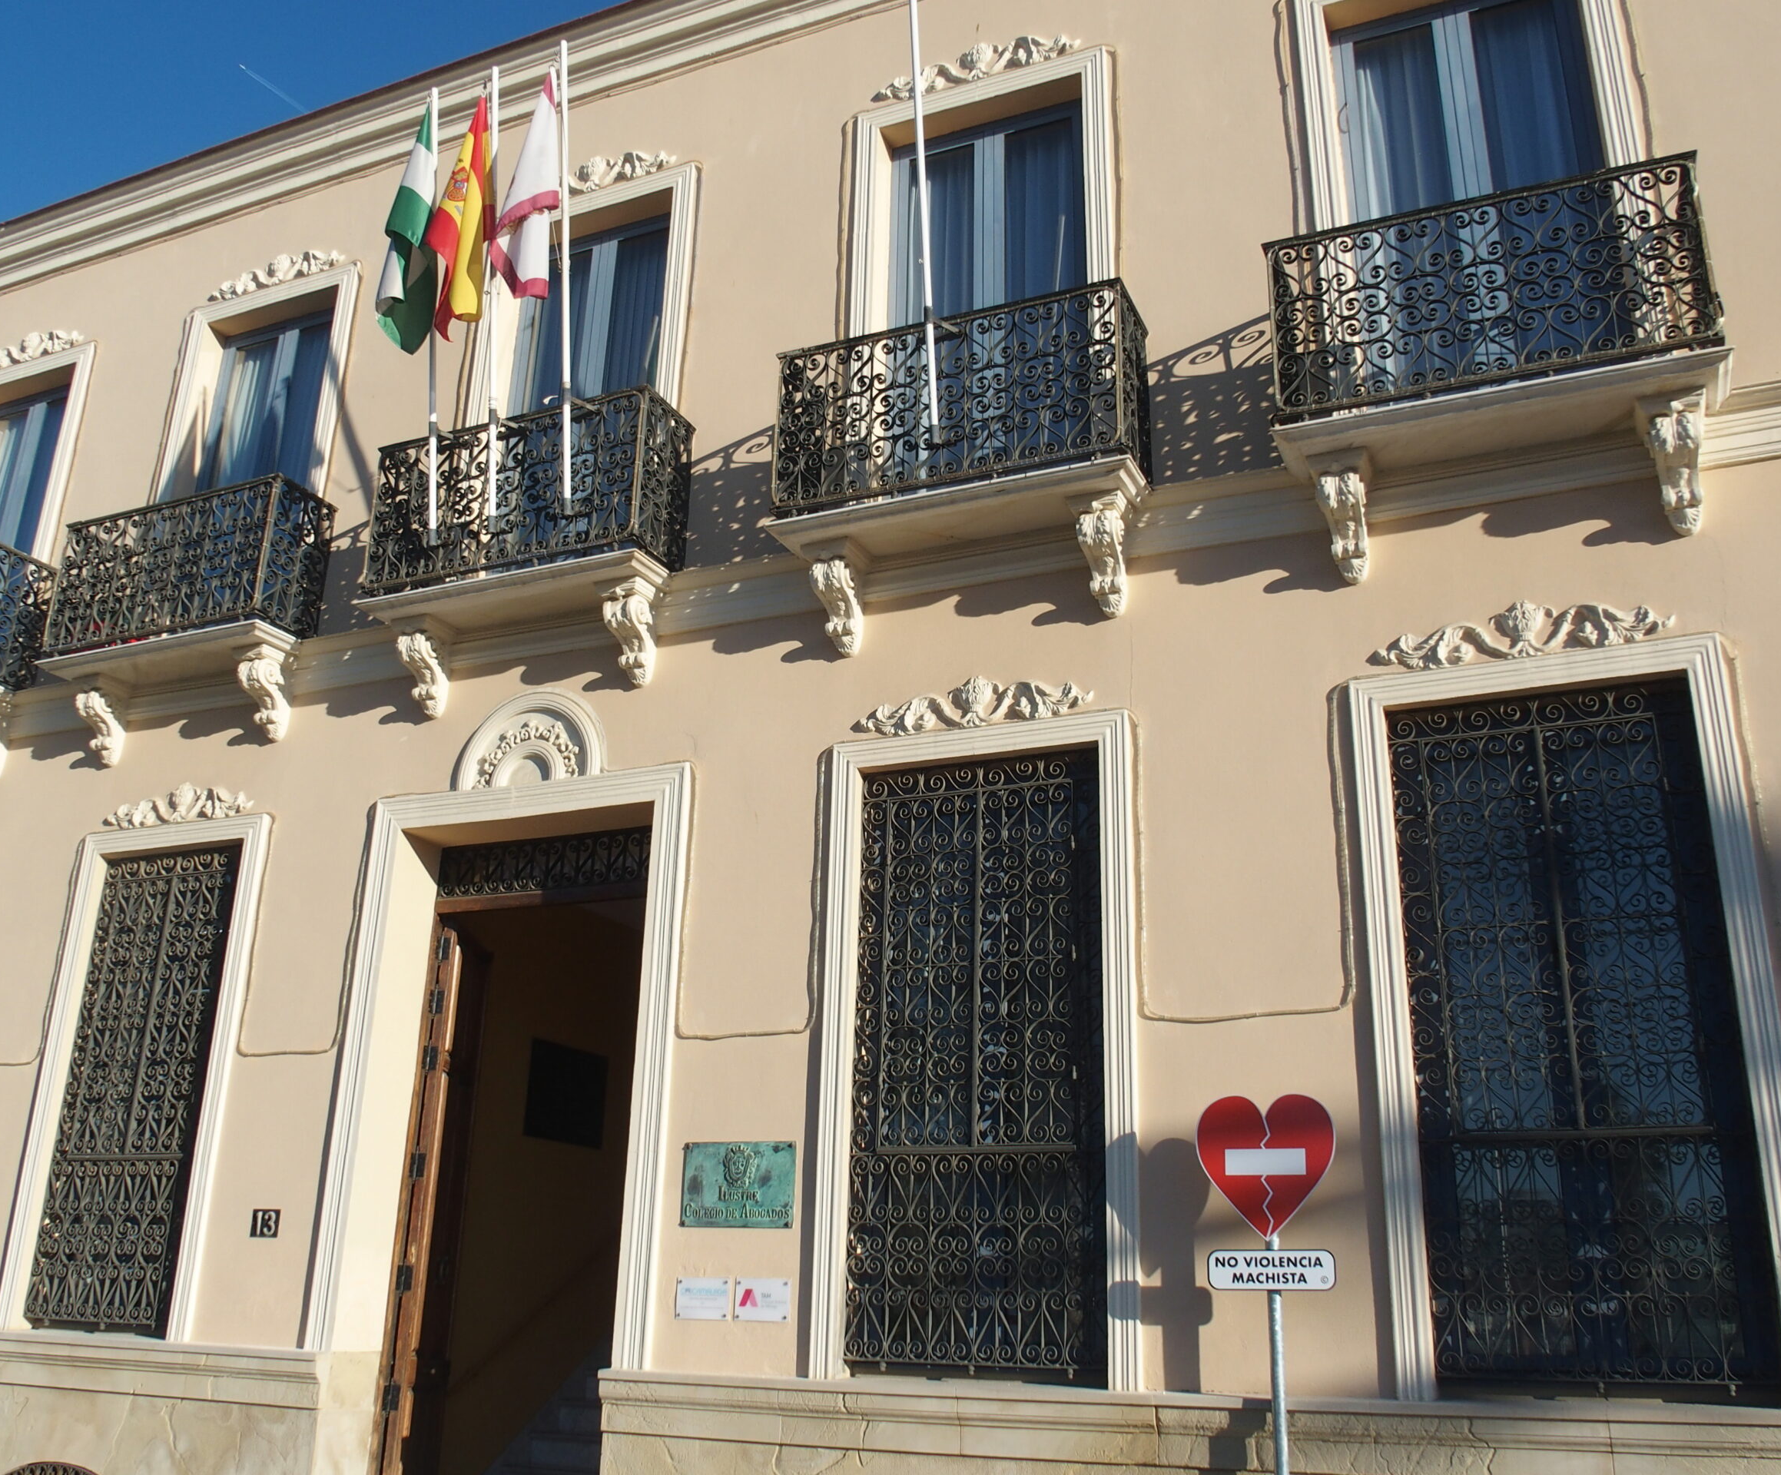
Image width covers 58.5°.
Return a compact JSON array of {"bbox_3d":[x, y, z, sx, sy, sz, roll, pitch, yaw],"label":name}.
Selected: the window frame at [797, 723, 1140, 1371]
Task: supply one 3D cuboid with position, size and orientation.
[{"bbox_3d":[0.418,1.481,7.902,1.646,3.208,0.133,-7,-21,22],"label":"window frame"}]

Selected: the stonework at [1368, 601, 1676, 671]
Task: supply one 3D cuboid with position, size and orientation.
[{"bbox_3d":[3.042,-0.514,7.737,1.395,0.283,0.100,-7,-20,23],"label":"stonework"}]

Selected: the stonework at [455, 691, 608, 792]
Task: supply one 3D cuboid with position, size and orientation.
[{"bbox_3d":[-2.154,-0.014,9.516,1.073,0.566,0.073,-7,-20,23],"label":"stonework"}]

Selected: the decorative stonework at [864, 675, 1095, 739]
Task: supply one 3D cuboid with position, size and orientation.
[{"bbox_3d":[0.447,-0.194,8.872,1.414,0.283,0.100,-7,-20,23],"label":"decorative stonework"}]

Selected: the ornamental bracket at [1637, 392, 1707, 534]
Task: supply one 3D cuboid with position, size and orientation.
[{"bbox_3d":[3.513,-1.206,7.089,0.265,0.559,0.345,-7,-20,23],"label":"ornamental bracket"}]

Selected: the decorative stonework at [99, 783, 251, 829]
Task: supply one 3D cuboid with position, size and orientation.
[{"bbox_3d":[-4.678,0.439,10.471,1.332,0.267,0.100,-7,-21,23],"label":"decorative stonework"}]

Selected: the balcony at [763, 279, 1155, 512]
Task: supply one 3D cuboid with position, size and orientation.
[{"bbox_3d":[0.379,-1.734,8.742,2.009,0.992,0.596,-7,-21,22],"label":"balcony"}]

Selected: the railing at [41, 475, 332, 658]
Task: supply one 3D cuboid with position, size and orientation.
[{"bbox_3d":[-4.796,-1.069,10.873,1.951,0.974,0.533,-7,-20,23],"label":"railing"}]

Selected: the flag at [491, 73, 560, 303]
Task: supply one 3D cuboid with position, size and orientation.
[{"bbox_3d":[-2.127,-3.277,9.406,0.406,1.559,0.300,-7,-21,23],"label":"flag"}]

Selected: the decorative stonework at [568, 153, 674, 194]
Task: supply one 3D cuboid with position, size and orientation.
[{"bbox_3d":[-2.064,-3.800,10.801,1.360,0.272,0.073,-7,-20,23],"label":"decorative stonework"}]

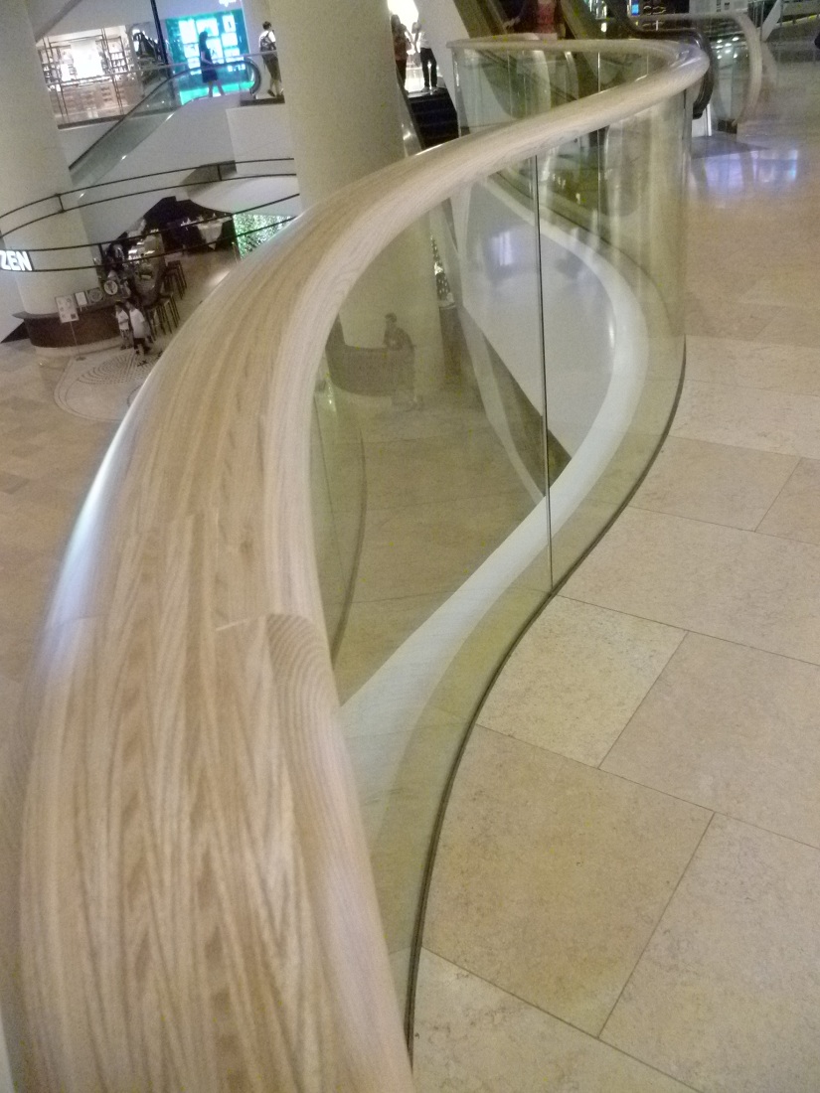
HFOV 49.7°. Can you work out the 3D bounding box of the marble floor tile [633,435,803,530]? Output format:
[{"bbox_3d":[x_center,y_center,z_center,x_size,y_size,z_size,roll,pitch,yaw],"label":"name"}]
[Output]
[{"bbox_3d":[1.037,-0.228,3.116,0.510,0.020,0.570,15,37,32],"label":"marble floor tile"}]

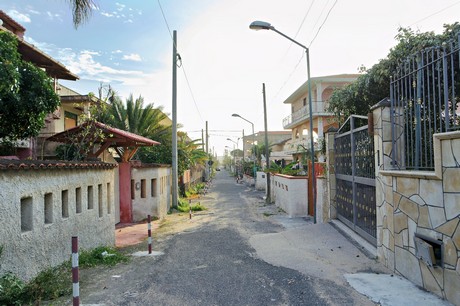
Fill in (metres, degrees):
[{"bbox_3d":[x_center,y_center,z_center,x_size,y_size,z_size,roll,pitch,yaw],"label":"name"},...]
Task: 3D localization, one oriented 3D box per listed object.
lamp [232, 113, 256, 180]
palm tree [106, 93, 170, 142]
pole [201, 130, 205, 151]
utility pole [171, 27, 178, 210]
[{"bbox_3d":[1.033,-0.109,22.300,1.750,5.400,0.300,-1,-2,-2],"label":"lamp"},{"bbox_3d":[-4.235,-0.260,14.500,3.800,5.000,3.800,-1,-2,-2],"label":"palm tree"},{"bbox_3d":[-2.874,0.222,34.000,0.160,5.700,0.160,-2,-2,-2],"label":"pole"},{"bbox_3d":[-2.164,-1.323,12.100,0.210,7.000,0.210,0,-2,-2],"label":"utility pole"}]

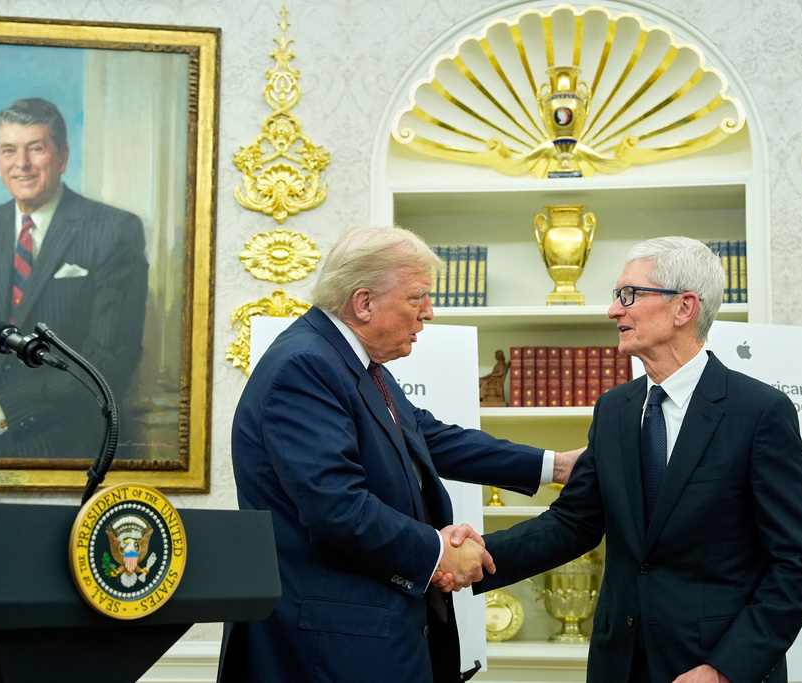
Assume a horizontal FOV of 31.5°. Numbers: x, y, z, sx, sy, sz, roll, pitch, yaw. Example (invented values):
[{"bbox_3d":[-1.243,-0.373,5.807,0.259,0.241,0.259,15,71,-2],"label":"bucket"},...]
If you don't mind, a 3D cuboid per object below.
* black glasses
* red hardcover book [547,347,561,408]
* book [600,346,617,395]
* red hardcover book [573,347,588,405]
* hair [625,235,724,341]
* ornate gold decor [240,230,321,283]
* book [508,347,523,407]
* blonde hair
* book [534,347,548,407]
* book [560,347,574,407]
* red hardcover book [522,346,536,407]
[{"bbox_3d":[0.522,-0.088,2.876,0.150,0.046,0.142,4,-7,-8],"label":"black glasses"},{"bbox_3d":[0.486,0.120,4.513,0.041,0.192,0.135,0,-8,5],"label":"red hardcover book"},{"bbox_3d":[0.695,0.125,4.764,0.044,0.203,0.145,-1,-7,8],"label":"book"},{"bbox_3d":[0.567,0.120,4.513,0.042,0.192,0.135,0,-8,5],"label":"red hardcover book"},{"bbox_3d":[0.563,-0.107,2.885,0.200,0.205,0.170,4,-7,-8],"label":"hair"},{"bbox_3d":[-0.401,-0.283,4.730,0.272,0.182,0.040,1,-7,0],"label":"ornate gold decor"},{"bbox_3d":[0.396,0.126,4.810,0.041,0.203,0.145,-1,-7,8],"label":"book"},{"bbox_3d":[-0.044,-0.138,2.770,0.235,0.170,0.185,2,-8,-10],"label":"blonde hair"},{"bbox_3d":[0.479,0.126,4.797,0.042,0.203,0.145,-1,-7,8],"label":"book"},{"bbox_3d":[0.562,0.126,4.785,0.042,0.203,0.145,-1,-7,8],"label":"book"},{"bbox_3d":[0.406,0.120,4.513,0.041,0.192,0.135,0,-8,5],"label":"red hardcover book"}]

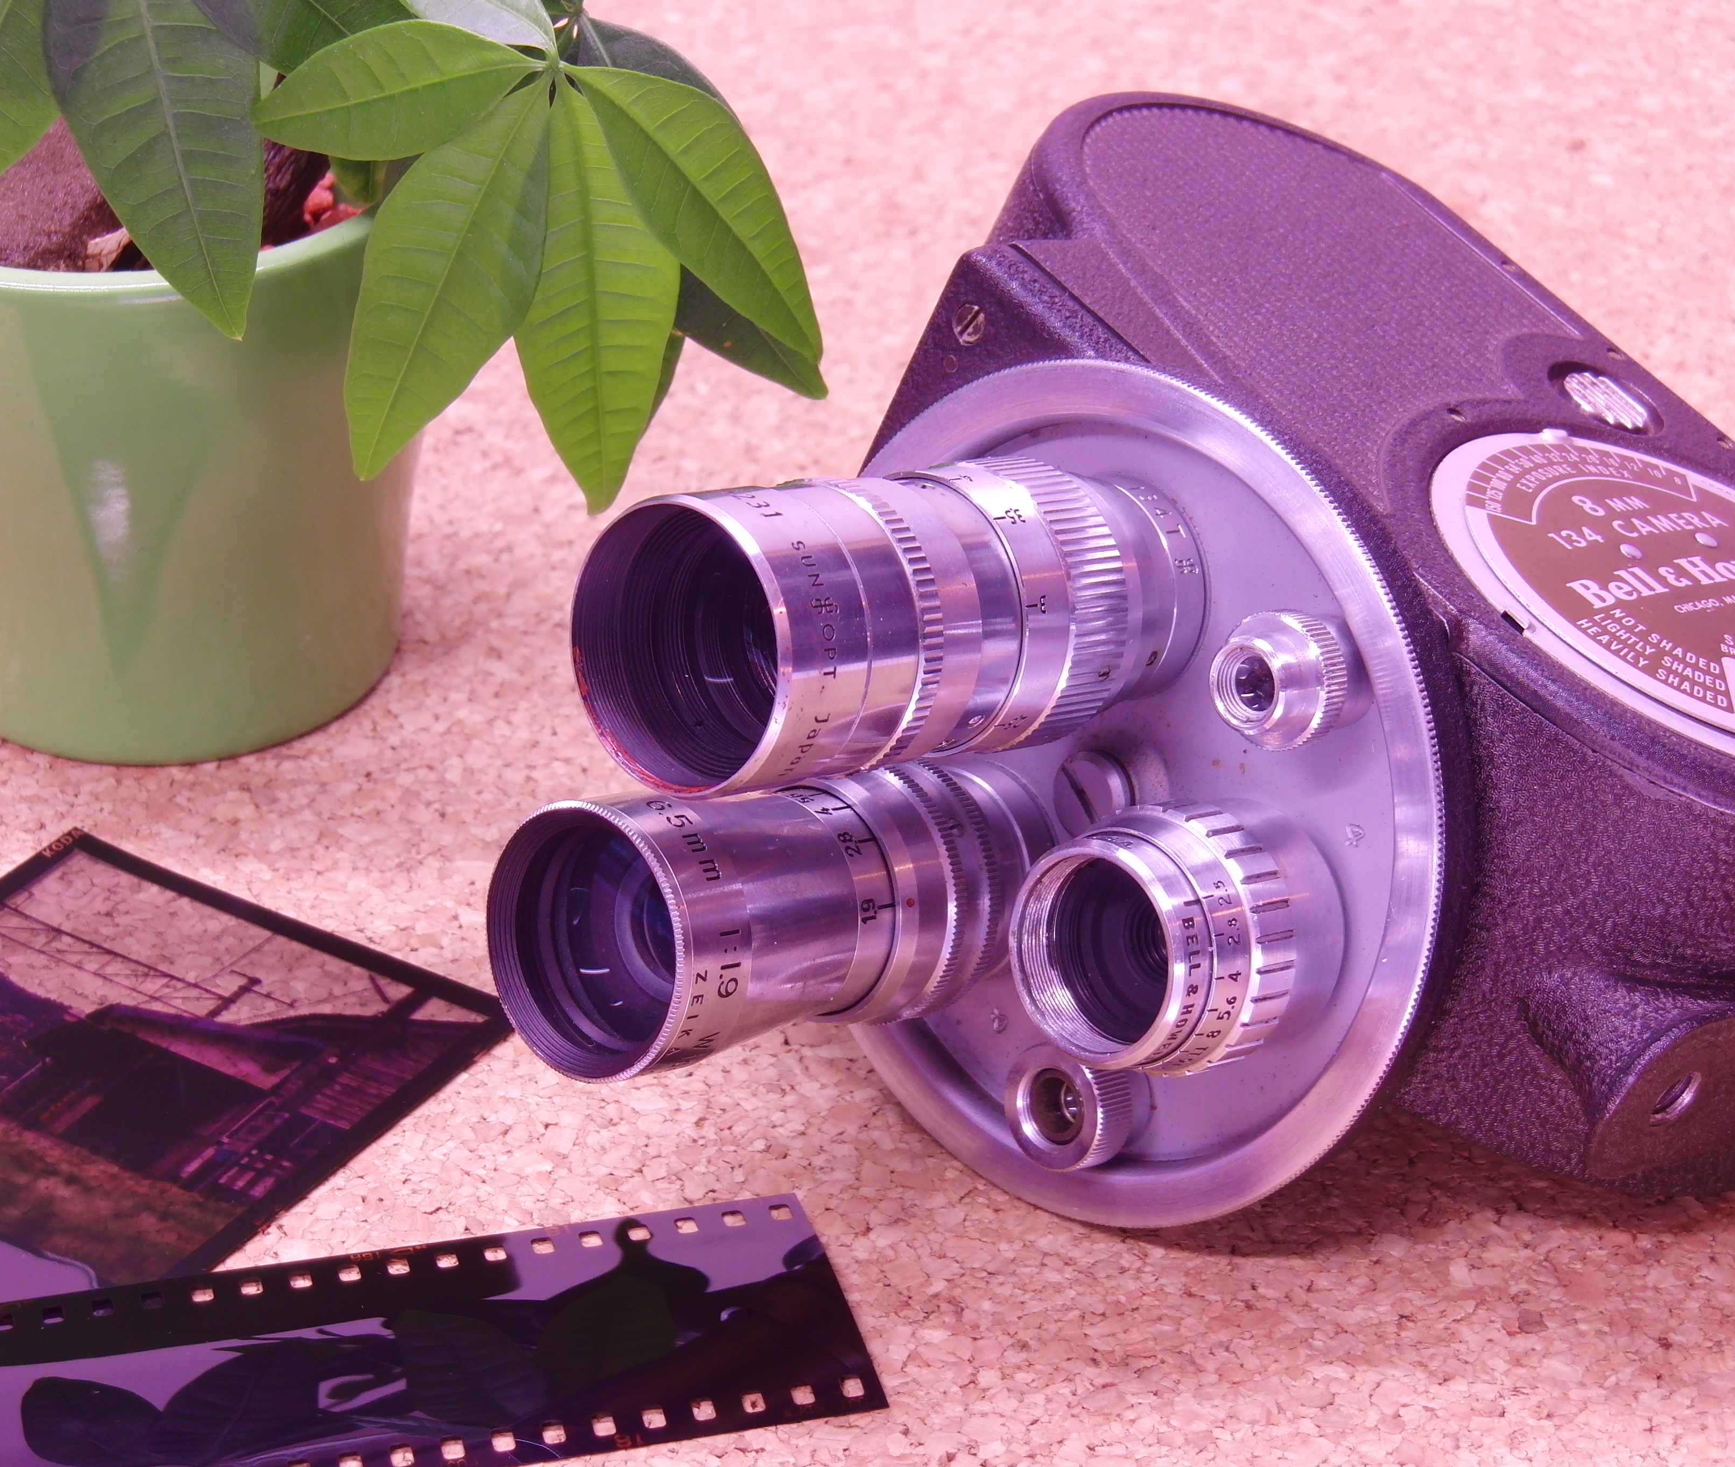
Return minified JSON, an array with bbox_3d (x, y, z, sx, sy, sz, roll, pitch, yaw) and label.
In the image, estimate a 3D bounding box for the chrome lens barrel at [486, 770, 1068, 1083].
[{"bbox_3d":[-0.008,0.016,0.484,0.027,0.027,0.054,28,24,37],"label":"chrome lens barrel"}]

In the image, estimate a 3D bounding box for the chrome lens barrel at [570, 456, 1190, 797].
[{"bbox_3d":[0.004,-0.011,0.466,0.027,0.027,0.060,28,24,37],"label":"chrome lens barrel"}]

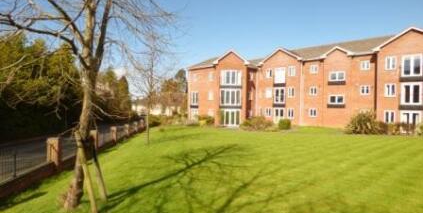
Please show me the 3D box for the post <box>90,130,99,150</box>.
[{"bbox_3d":[-5.795,1.684,12.100,0.360,1.020,0.360,0,2,-7],"label":"post"}]

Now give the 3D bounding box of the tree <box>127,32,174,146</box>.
[{"bbox_3d":[-3.396,-1.058,13.600,2.700,6.350,2.700,0,2,-7],"label":"tree"}]

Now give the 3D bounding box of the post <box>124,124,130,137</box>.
[{"bbox_3d":[-6.636,1.912,19.300,0.360,1.020,0.360,0,2,-7],"label":"post"}]

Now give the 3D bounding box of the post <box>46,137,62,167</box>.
[{"bbox_3d":[-5.317,1.563,8.300,0.370,1.040,0.370,0,2,-7],"label":"post"}]

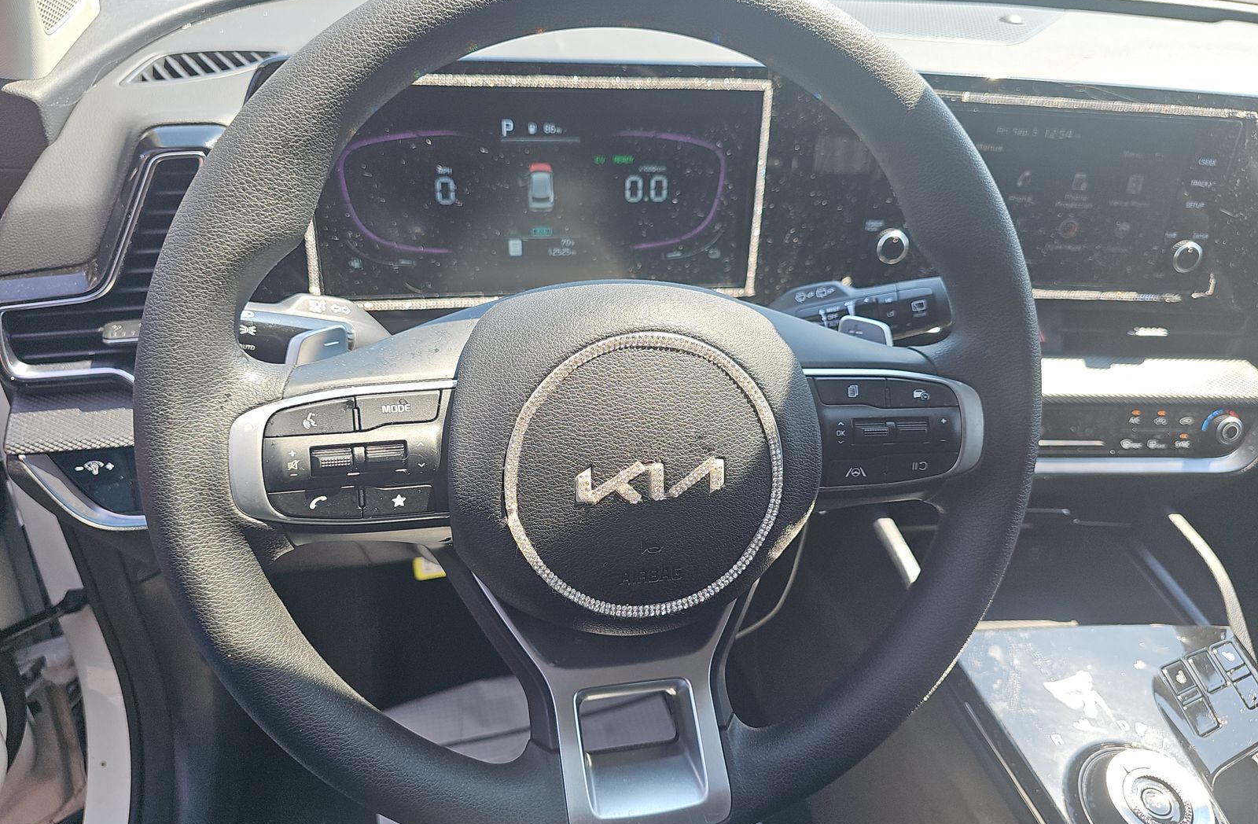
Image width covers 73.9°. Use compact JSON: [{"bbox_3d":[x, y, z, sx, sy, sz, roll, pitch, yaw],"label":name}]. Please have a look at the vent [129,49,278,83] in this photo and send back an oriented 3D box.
[{"bbox_3d":[-0.300,-0.245,0.597,0.112,0.018,0.047,-9,46,-7],"label":"vent"}]

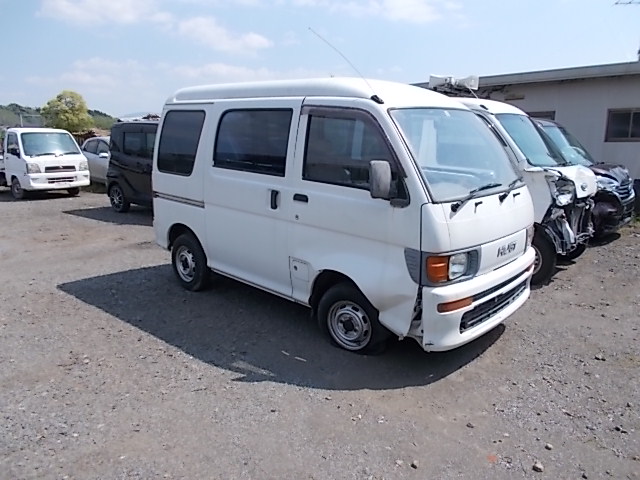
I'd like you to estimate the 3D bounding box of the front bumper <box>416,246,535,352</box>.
[{"bbox_3d":[1.070,0.359,3.079,0.270,0.390,1.385,14,17,41],"label":"front bumper"}]

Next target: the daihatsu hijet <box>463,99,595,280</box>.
[{"bbox_3d":[1.445,-0.779,5.836,3.300,1.870,1.475,10,15,42],"label":"daihatsu hijet"}]

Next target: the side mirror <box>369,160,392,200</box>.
[{"bbox_3d":[0.323,-0.317,2.566,0.085,0.205,0.140,14,17,41],"label":"side mirror"}]

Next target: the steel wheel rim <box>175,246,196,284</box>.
[{"bbox_3d":[-1.175,0.209,4.336,0.338,0.338,0.110,14,17,41],"label":"steel wheel rim"}]

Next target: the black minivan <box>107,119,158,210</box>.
[{"bbox_3d":[-2.609,-1.395,9.357,3.395,1.750,1.475,8,14,36],"label":"black minivan"}]

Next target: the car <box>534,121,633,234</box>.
[{"bbox_3d":[3.402,-1.176,8.311,3.420,1.710,1.500,10,15,42],"label":"car"}]

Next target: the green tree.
[{"bbox_3d":[-19.959,-9.018,38.539,3.900,5.702,3.900,-5,12,-26],"label":"green tree"}]

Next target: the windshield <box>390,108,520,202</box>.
[{"bbox_3d":[0.913,-0.579,3.049,1.240,0.660,0.110,-11,-20,-46],"label":"windshield"}]

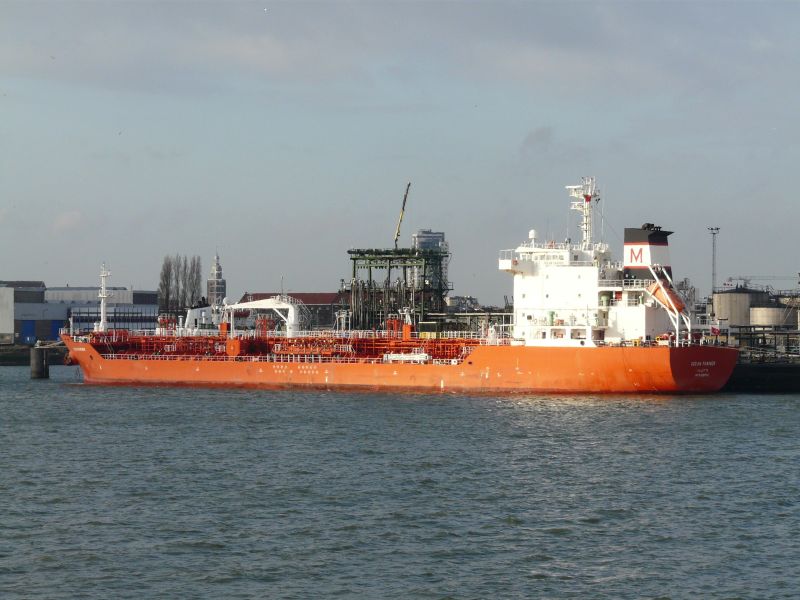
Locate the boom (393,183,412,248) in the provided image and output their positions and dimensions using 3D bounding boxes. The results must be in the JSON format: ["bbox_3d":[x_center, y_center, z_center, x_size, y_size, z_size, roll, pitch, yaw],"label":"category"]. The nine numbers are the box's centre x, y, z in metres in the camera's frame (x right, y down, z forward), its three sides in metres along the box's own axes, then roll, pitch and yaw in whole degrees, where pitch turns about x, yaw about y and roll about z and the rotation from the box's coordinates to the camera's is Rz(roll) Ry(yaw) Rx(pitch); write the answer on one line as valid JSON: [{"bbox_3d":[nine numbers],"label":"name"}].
[{"bbox_3d":[0.420,-14.125,478.000,0.900,11.233,0.800,11,0,0],"label":"boom"}]

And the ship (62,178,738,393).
[{"bbox_3d":[-6.717,-1.616,449.592,125.034,32.721,20.453,0,-1,35],"label":"ship"}]

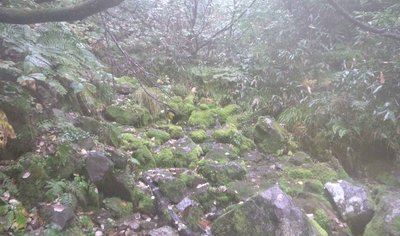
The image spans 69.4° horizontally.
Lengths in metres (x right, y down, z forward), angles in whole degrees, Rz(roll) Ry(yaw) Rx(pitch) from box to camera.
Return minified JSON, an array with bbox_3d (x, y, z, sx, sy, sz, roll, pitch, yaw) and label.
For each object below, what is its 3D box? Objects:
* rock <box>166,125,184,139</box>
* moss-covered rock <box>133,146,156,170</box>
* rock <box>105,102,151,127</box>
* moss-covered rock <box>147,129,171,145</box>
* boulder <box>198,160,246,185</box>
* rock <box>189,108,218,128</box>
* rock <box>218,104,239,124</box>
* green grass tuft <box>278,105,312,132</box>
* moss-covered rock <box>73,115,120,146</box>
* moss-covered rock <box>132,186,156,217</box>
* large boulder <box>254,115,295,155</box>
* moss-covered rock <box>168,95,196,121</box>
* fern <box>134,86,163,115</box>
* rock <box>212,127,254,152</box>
[{"bbox_3d":[-0.534,0.294,6.300,0.381,0.271,0.343,0,7,0],"label":"rock"},{"bbox_3d":[-0.913,0.666,4.750,0.383,0.360,0.344,0,7,0],"label":"moss-covered rock"},{"bbox_3d":[-1.681,-0.081,6.700,1.035,0.484,0.724,0,7,0],"label":"rock"},{"bbox_3d":[-0.862,0.384,6.000,0.483,0.294,0.387,0,7,0],"label":"moss-covered rock"},{"bbox_3d":[0.292,0.707,3.750,0.604,0.270,0.450,0,6,0],"label":"boulder"},{"bbox_3d":[0.085,0.012,7.000,0.705,0.428,0.564,0,7,0],"label":"rock"},{"bbox_3d":[0.582,-0.071,5.900,0.396,0.360,0.400,0,6,0],"label":"rock"},{"bbox_3d":[1.653,0.009,5.000,0.571,0.460,0.500,0,6,0],"label":"green grass tuft"},{"bbox_3d":[-1.576,0.190,4.400,0.709,0.420,0.550,0,6,0],"label":"moss-covered rock"},{"bbox_3d":[-0.567,0.853,2.950,0.238,0.270,0.260,0,6,0],"label":"moss-covered rock"},{"bbox_3d":[1.411,0.327,5.400,0.708,0.646,0.647,0,7,0],"label":"large boulder"},{"bbox_3d":[-0.466,-0.280,7.700,0.724,0.635,0.579,0,7,0],"label":"moss-covered rock"},{"bbox_3d":[-0.996,-0.326,5.700,0.574,0.550,0.500,0,6,0],"label":"fern"},{"bbox_3d":[0.661,0.424,5.700,0.804,0.453,0.603,0,7,0],"label":"rock"}]

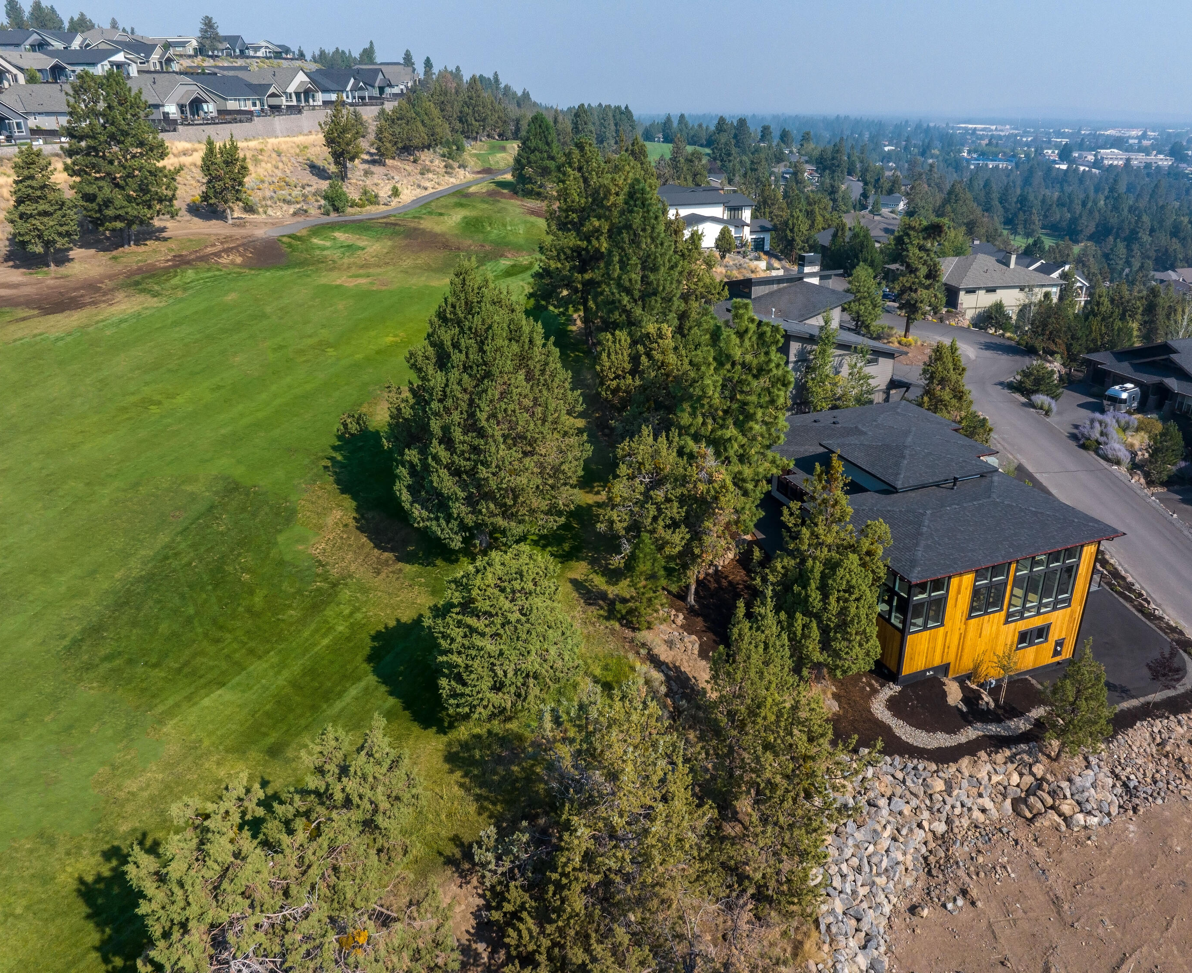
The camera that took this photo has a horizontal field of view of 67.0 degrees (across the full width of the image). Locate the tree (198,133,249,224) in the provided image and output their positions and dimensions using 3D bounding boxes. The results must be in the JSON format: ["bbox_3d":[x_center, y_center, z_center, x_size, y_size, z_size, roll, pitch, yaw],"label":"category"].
[{"bbox_3d":[-47.520,-39.170,114.720,6.600,10.790,6.600,-9,24,-20],"label":"tree"}]

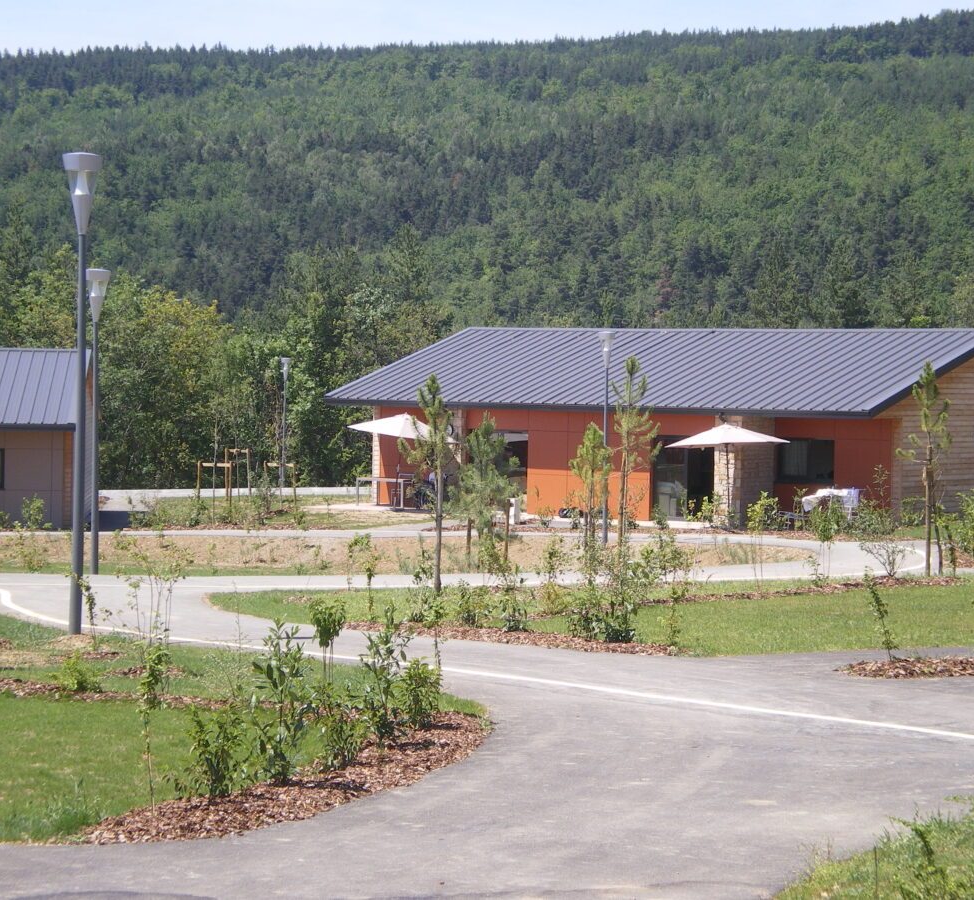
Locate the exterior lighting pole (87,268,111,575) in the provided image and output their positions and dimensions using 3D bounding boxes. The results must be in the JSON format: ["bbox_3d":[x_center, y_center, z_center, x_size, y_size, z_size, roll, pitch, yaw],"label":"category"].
[{"bbox_3d":[-6.121,-0.447,47.308,0.400,4.800,0.400,1,2,0],"label":"exterior lighting pole"}]

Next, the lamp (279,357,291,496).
[{"bbox_3d":[-7.254,-0.931,108.032,0.400,4.800,0.400,1,2,0],"label":"lamp"}]

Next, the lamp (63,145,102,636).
[{"bbox_3d":[-4.052,-0.557,29.972,0.400,4.800,0.400,1,2,0],"label":"lamp"}]

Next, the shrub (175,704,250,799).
[{"bbox_3d":[-1.411,1.550,15.500,0.380,0.483,0.361,1,2,0],"label":"shrub"}]

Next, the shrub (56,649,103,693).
[{"bbox_3d":[-3.021,1.645,22.300,0.340,0.325,0.323,1,2,0],"label":"shrub"}]

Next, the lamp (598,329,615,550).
[{"bbox_3d":[2.675,-0.264,67.805,0.400,4.800,0.400,1,2,0],"label":"lamp"}]

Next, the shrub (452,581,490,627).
[{"bbox_3d":[-0.179,1.664,32.700,0.412,0.499,0.391,1,2,0],"label":"shrub"}]

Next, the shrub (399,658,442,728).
[{"bbox_3d":[-0.434,1.591,19.700,0.274,0.457,0.261,1,2,0],"label":"shrub"}]

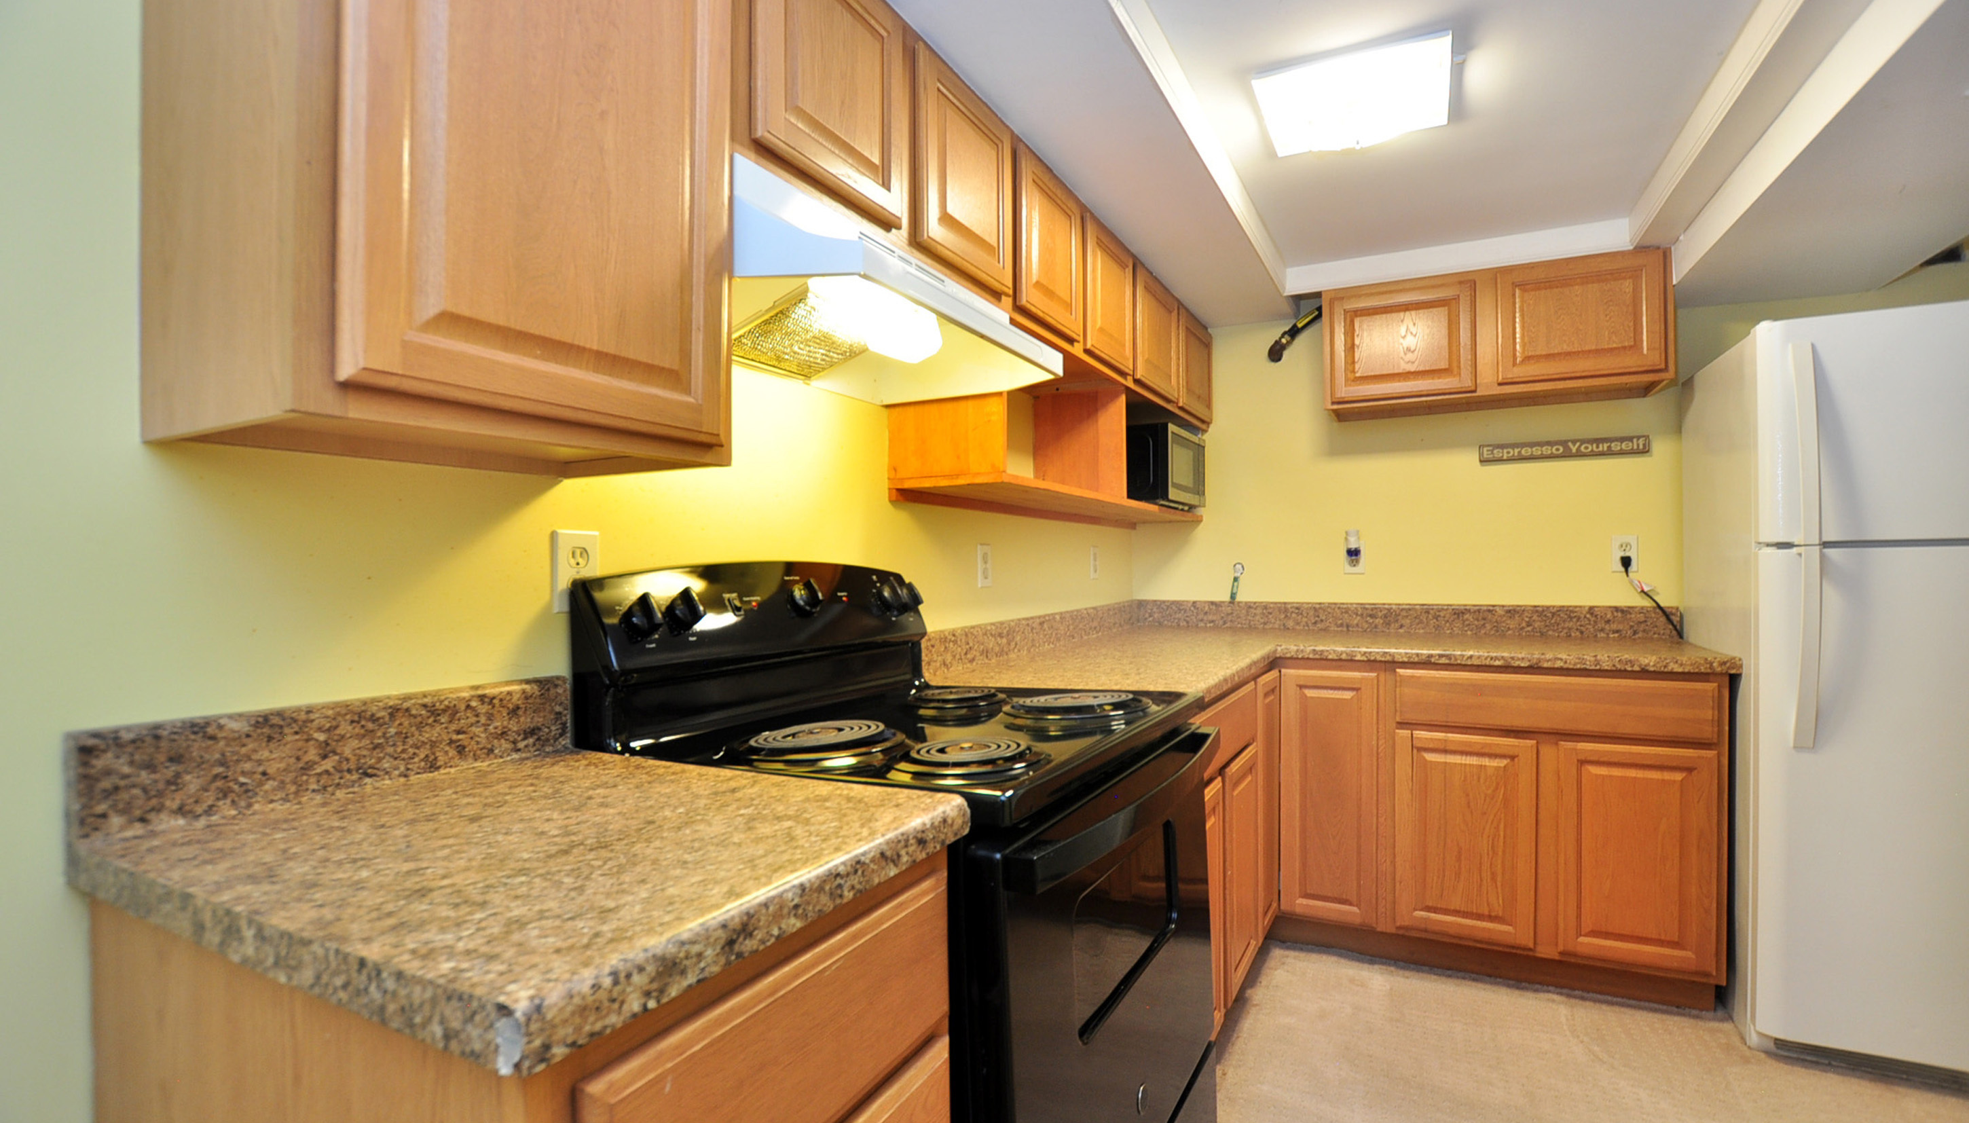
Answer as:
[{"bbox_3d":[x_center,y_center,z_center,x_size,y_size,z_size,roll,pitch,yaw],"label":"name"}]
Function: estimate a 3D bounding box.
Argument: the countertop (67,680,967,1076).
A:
[{"bbox_3d":[-0.434,0.222,0.809,0.660,0.137,0.479,-1,-1,29],"label":"countertop"}]

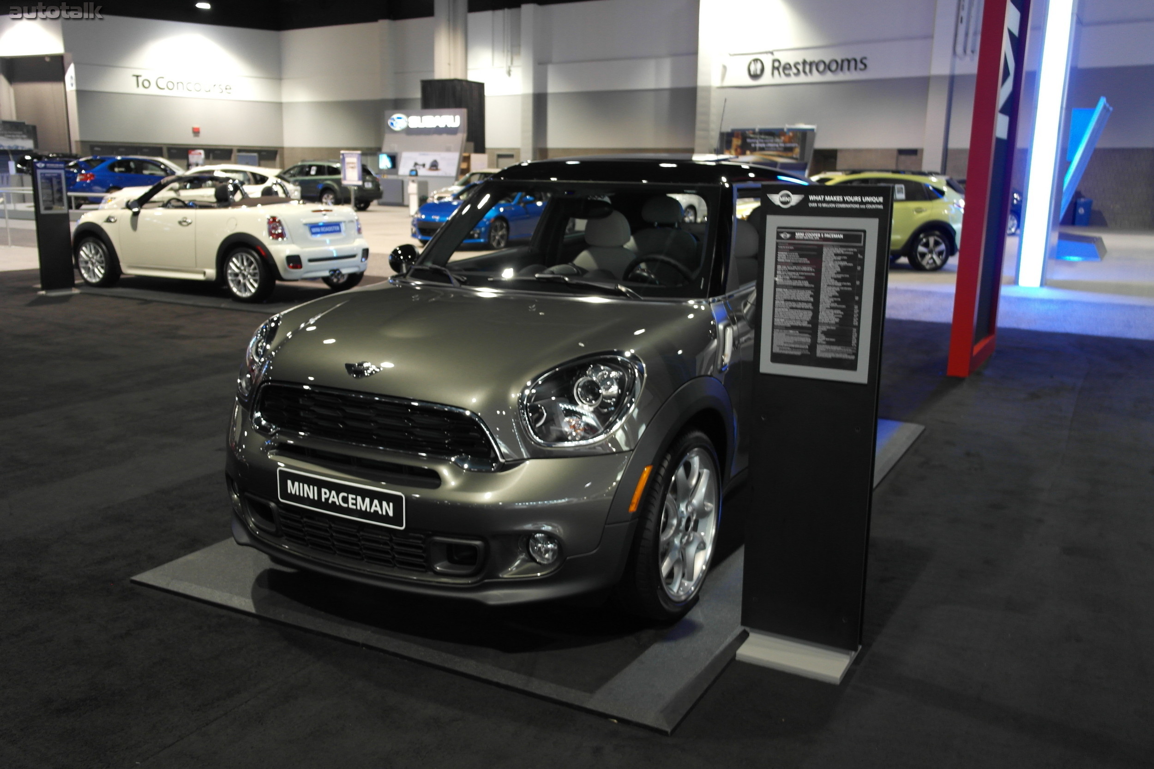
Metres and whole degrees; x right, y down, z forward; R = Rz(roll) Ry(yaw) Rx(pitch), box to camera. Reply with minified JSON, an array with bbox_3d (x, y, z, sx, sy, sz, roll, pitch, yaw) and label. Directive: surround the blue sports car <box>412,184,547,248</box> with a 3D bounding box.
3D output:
[{"bbox_3d":[-1.554,-3.494,19.765,1.780,1.290,4.235,8,14,29],"label":"blue sports car"}]

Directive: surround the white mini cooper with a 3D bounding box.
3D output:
[{"bbox_3d":[-4.475,-1.877,11.878,3.730,1.385,1.690,7,14,25],"label":"white mini cooper"}]

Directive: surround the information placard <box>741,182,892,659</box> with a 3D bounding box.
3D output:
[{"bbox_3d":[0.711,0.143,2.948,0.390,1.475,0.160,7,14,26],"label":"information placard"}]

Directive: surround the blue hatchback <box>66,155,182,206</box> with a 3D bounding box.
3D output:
[{"bbox_3d":[-11.679,-5.461,26.274,1.800,1.470,4.480,7,14,27],"label":"blue hatchback"}]

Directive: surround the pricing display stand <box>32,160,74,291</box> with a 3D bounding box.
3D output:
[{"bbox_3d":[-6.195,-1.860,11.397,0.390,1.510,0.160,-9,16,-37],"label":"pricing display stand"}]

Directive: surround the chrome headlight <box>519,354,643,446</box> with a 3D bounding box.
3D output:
[{"bbox_3d":[0.017,0.054,2.865,0.310,0.280,0.340,8,14,28],"label":"chrome headlight"}]

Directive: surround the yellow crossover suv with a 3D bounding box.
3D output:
[{"bbox_3d":[4.539,-2.919,16.751,4.450,1.615,1.790,1,12,0],"label":"yellow crossover suv"}]

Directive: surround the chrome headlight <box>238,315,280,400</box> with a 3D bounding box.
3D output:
[{"bbox_3d":[-1.128,-0.097,3.485,0.310,0.280,0.340,8,14,28],"label":"chrome headlight"}]

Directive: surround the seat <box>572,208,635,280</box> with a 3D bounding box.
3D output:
[{"bbox_3d":[0.008,-0.434,4.896,0.520,0.920,0.780,8,14,28],"label":"seat"}]

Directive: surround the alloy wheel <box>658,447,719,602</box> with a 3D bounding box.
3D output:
[{"bbox_3d":[0.309,0.456,3.240,0.200,0.510,0.510,8,14,28],"label":"alloy wheel"}]

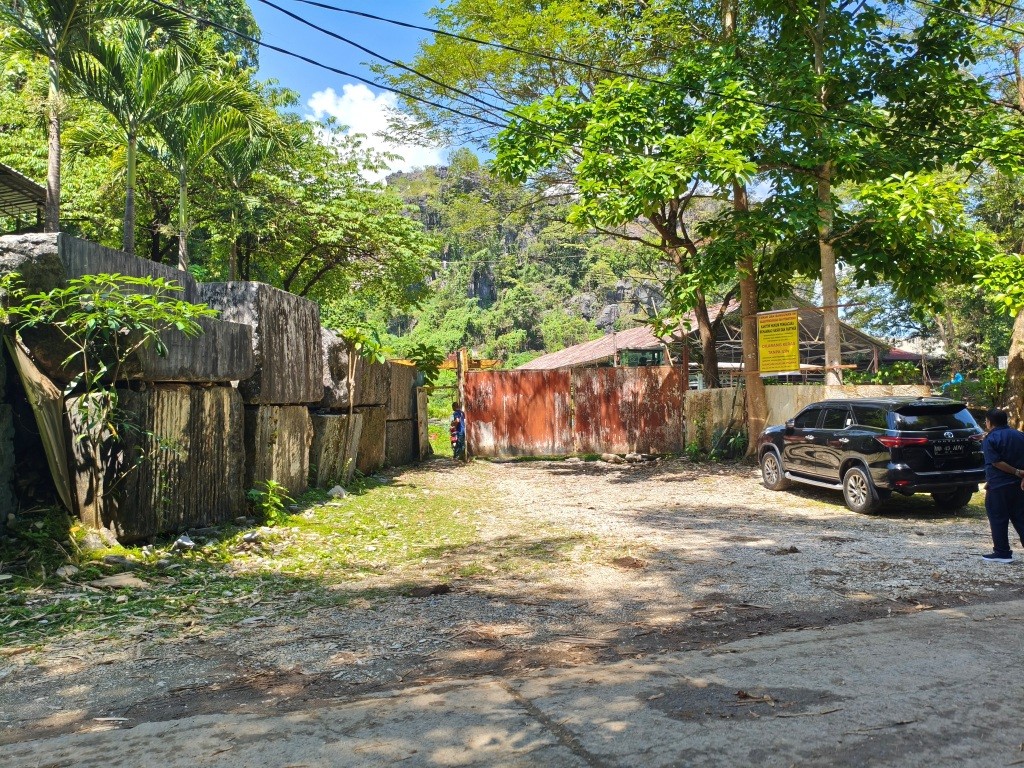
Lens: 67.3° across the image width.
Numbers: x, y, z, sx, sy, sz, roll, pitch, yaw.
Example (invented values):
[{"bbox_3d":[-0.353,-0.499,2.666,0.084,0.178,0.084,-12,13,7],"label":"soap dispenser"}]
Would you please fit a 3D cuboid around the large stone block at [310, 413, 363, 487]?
[{"bbox_3d":[-4.221,1.396,16.799,1.000,1.500,1.900,0,-2,11],"label":"large stone block"}]

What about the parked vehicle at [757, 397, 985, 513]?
[{"bbox_3d":[6.120,1.140,13.530,1.860,1.820,4.800,0,-2,-9],"label":"parked vehicle"}]

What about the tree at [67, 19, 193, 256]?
[{"bbox_3d":[-8.455,-3.698,17.104,2.700,8.500,2.700,1,-2,-26],"label":"tree"}]

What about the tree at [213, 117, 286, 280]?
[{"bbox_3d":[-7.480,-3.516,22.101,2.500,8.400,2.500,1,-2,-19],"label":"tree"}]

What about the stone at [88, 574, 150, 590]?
[{"bbox_3d":[-3.700,1.842,7.204,0.540,0.100,0.340,1,-2,-28],"label":"stone"}]

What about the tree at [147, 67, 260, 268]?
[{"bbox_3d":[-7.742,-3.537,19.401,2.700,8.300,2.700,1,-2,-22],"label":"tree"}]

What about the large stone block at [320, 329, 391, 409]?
[{"bbox_3d":[-4.080,-0.207,18.977,1.200,1.580,3.000,0,-2,7],"label":"large stone block"}]

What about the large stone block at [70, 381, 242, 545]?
[{"bbox_3d":[-5.049,1.015,10.929,1.000,1.950,2.650,0,-2,13],"label":"large stone block"}]

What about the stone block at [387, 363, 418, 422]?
[{"bbox_3d":[-3.718,0.225,22.069,1.200,1.580,2.600,0,-2,7],"label":"stone block"}]

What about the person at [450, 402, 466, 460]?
[{"bbox_3d":[-1.591,1.449,22.970,0.450,1.710,0.500,1,-2,-37],"label":"person"}]

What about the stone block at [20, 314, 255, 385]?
[{"bbox_3d":[-5.373,-0.520,11.501,1.500,0.950,3.400,0,-2,7],"label":"stone block"}]

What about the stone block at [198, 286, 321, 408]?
[{"bbox_3d":[-4.840,-0.666,14.870,1.300,2.120,2.850,0,-2,7],"label":"stone block"}]

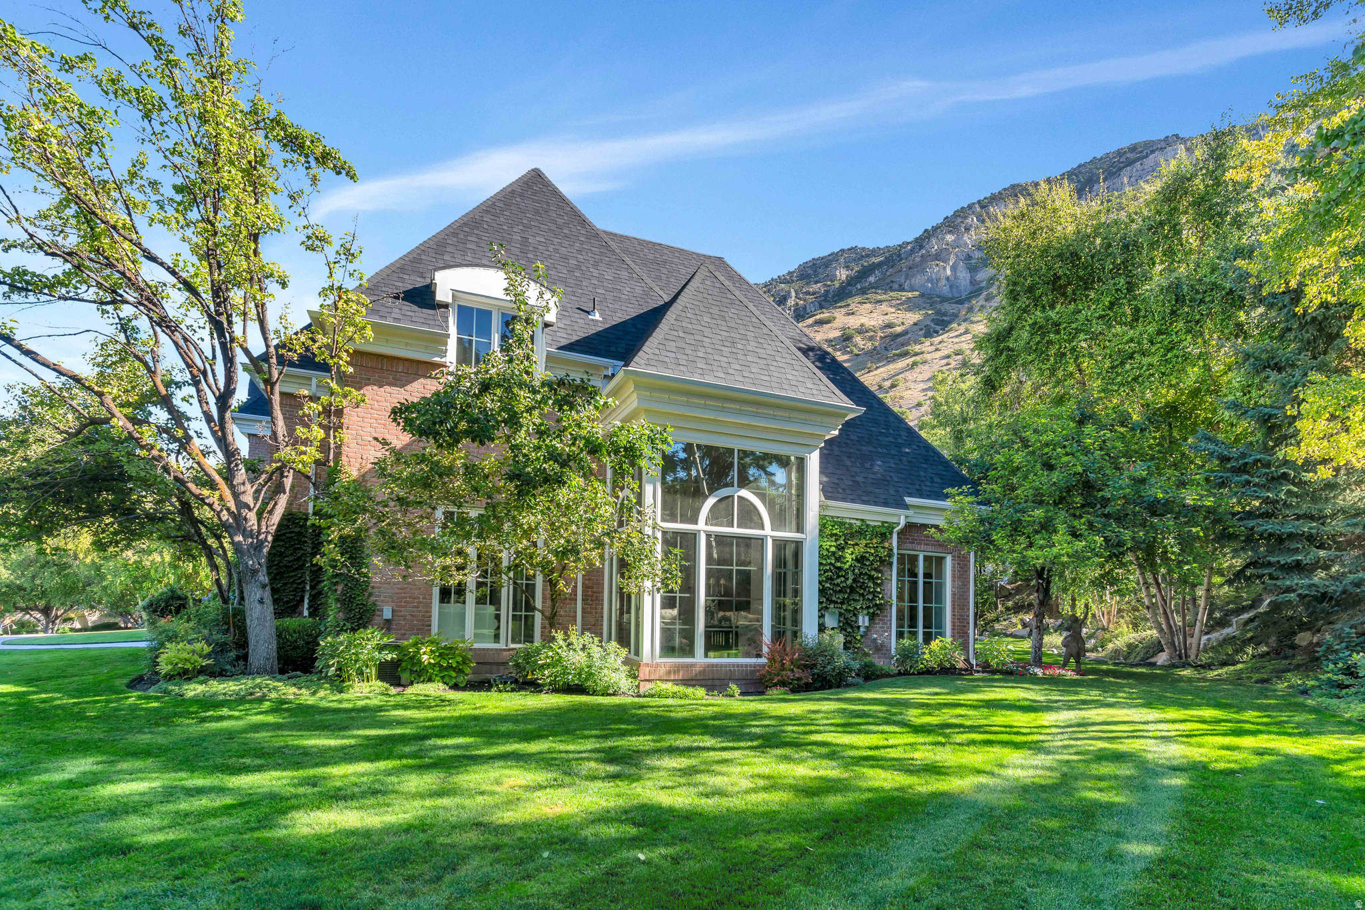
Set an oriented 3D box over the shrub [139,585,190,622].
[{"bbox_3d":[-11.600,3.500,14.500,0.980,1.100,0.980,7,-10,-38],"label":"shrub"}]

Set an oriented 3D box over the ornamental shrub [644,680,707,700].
[{"bbox_3d":[-0.125,3.770,10.300,1.000,0.270,0.650,1,-7,0],"label":"ornamental shrub"}]

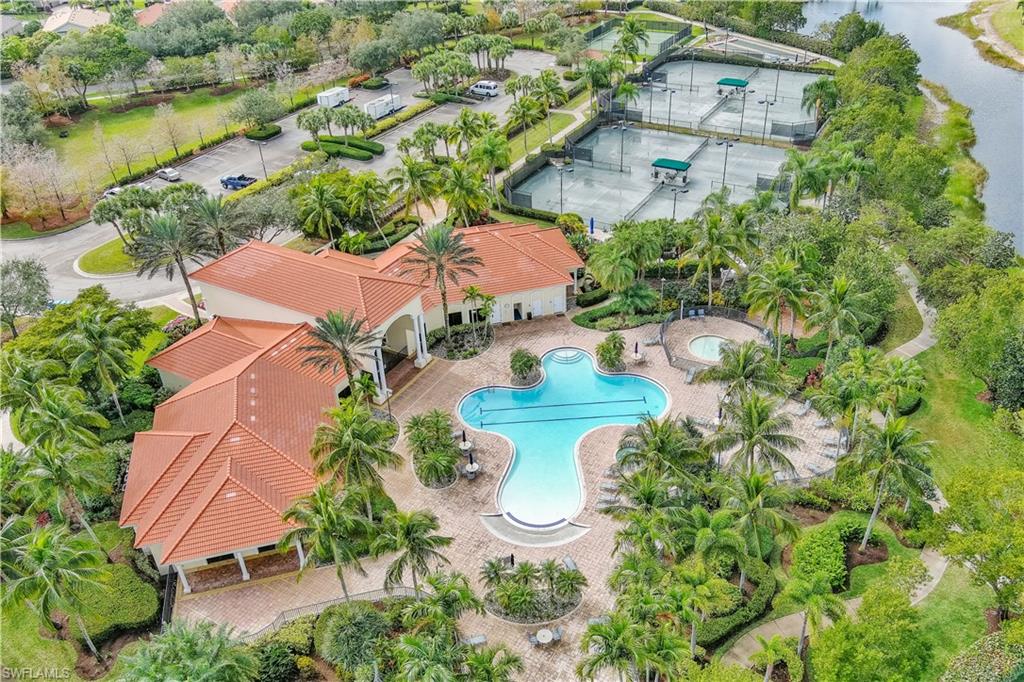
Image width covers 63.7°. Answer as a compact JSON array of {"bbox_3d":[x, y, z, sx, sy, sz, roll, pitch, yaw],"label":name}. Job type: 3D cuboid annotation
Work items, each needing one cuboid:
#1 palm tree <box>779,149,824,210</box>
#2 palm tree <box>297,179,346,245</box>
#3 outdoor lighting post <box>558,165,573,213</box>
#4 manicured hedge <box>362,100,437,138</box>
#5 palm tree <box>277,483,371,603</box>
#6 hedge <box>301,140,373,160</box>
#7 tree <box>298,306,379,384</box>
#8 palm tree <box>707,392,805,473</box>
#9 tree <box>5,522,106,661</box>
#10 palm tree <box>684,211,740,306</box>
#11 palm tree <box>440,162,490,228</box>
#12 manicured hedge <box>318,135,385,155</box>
[{"bbox_3d":[38.703,-20.963,110.255,5.432,9.071,5.269,-3,33,0],"label":"palm tree"},{"bbox_3d":[-24.249,-15.565,106.784,5.905,9.576,5.728,-3,33,0],"label":"palm tree"},{"bbox_3d":[6.680,-19.097,106.325,1.700,6.700,1.200,16,38,26],"label":"outdoor lighting post"},{"bbox_3d":[-19.596,-38.778,143.348,1.800,0.950,18.881,18,39,29],"label":"manicured hedge"},{"bbox_3d":[-11.625,13.882,53.646,6.102,10.878,5.797,-13,35,-15],"label":"palm tree"},{"bbox_3d":[-29.701,-32.386,140.585,15.167,0.900,2.279,16,38,26],"label":"hedge"},{"bbox_3d":[-14.234,2.630,70.904,6.900,11.200,6.900,-3,33,0],"label":"tree"},{"bbox_3d":[17.214,8.886,58.948,6.800,9.800,6.800,-3,33,0],"label":"palm tree"},{"bbox_3d":[-27.223,16.133,50.981,6.600,11.700,6.600,-3,33,0],"label":"tree"},{"bbox_3d":[20.374,-7.755,84.330,6.049,10.528,5.746,6,34,13],"label":"palm tree"},{"bbox_3d":[-5.742,-16.436,100.315,6.200,9.200,6.200,-3,33,0],"label":"palm tree"},{"bbox_3d":[-25.679,-31.859,133.563,13.300,0.950,3.500,16,38,26],"label":"manicured hedge"}]

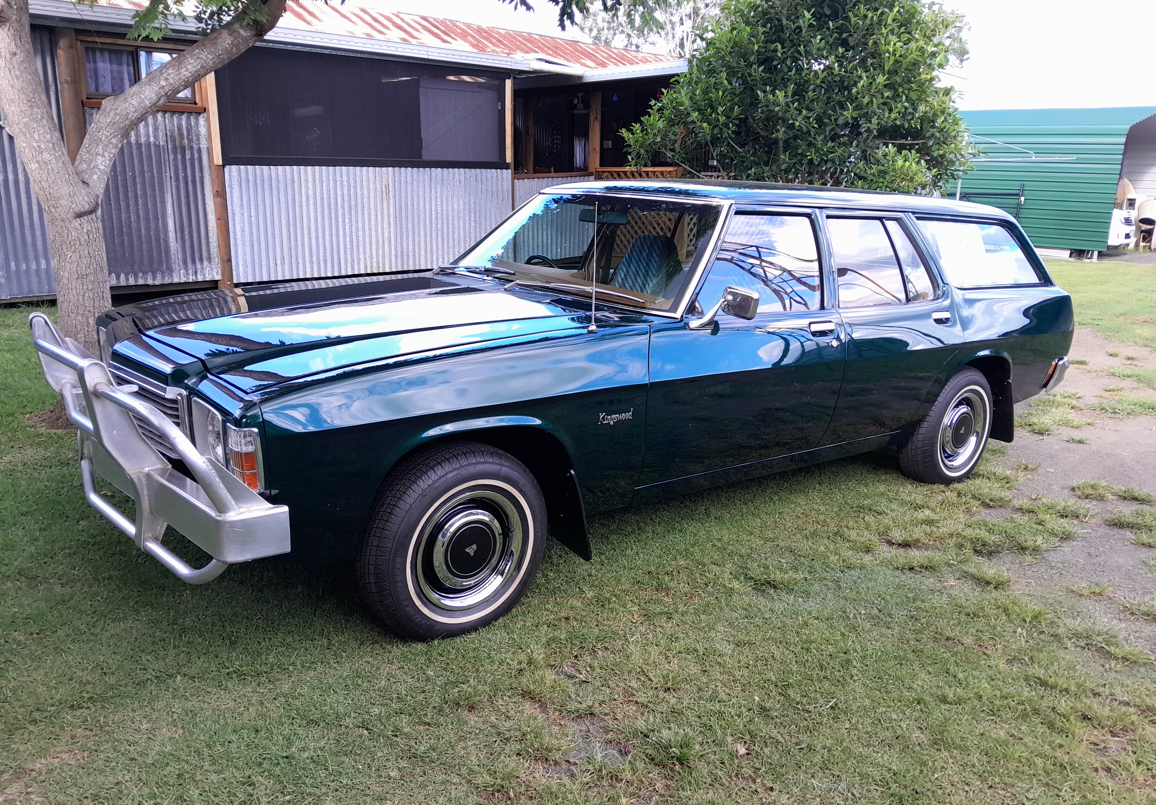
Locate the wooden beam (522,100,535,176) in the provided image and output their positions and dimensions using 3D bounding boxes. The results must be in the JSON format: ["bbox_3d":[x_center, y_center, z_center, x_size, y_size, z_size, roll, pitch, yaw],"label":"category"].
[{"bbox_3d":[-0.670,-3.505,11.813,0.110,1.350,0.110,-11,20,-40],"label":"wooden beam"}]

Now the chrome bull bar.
[{"bbox_3d":[-1.457,0.065,2.857,0.410,0.670,1.780,-8,17,-36],"label":"chrome bull bar"}]

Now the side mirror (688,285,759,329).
[{"bbox_3d":[0.511,-0.337,3.061,0.170,0.150,0.190,-8,17,-36],"label":"side mirror"}]

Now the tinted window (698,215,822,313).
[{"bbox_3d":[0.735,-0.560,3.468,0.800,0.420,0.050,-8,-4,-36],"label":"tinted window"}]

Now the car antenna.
[{"bbox_3d":[0.055,-0.443,2.903,0.030,0.450,0.030,2,14,-1],"label":"car antenna"}]

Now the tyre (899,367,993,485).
[{"bbox_3d":[1.920,0.126,4.533,0.627,0.627,0.195,-8,17,-36],"label":"tyre"}]

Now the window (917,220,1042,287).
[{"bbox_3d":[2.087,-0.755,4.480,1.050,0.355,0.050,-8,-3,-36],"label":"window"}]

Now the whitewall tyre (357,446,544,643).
[{"bbox_3d":[-0.396,0.451,2.816,0.627,0.627,0.195,-9,18,-39],"label":"whitewall tyre"}]

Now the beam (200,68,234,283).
[{"bbox_3d":[-3.440,-2.163,8.300,0.115,2.150,0.115,-11,20,-40],"label":"beam"}]

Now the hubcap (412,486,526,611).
[{"bbox_3d":[-0.343,0.467,2.755,0.400,0.400,0.065,-9,18,-39],"label":"hubcap"}]

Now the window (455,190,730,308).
[{"bbox_3d":[0.021,-0.738,3.797,0.570,0.110,1.560,-51,37,-16],"label":"window"}]

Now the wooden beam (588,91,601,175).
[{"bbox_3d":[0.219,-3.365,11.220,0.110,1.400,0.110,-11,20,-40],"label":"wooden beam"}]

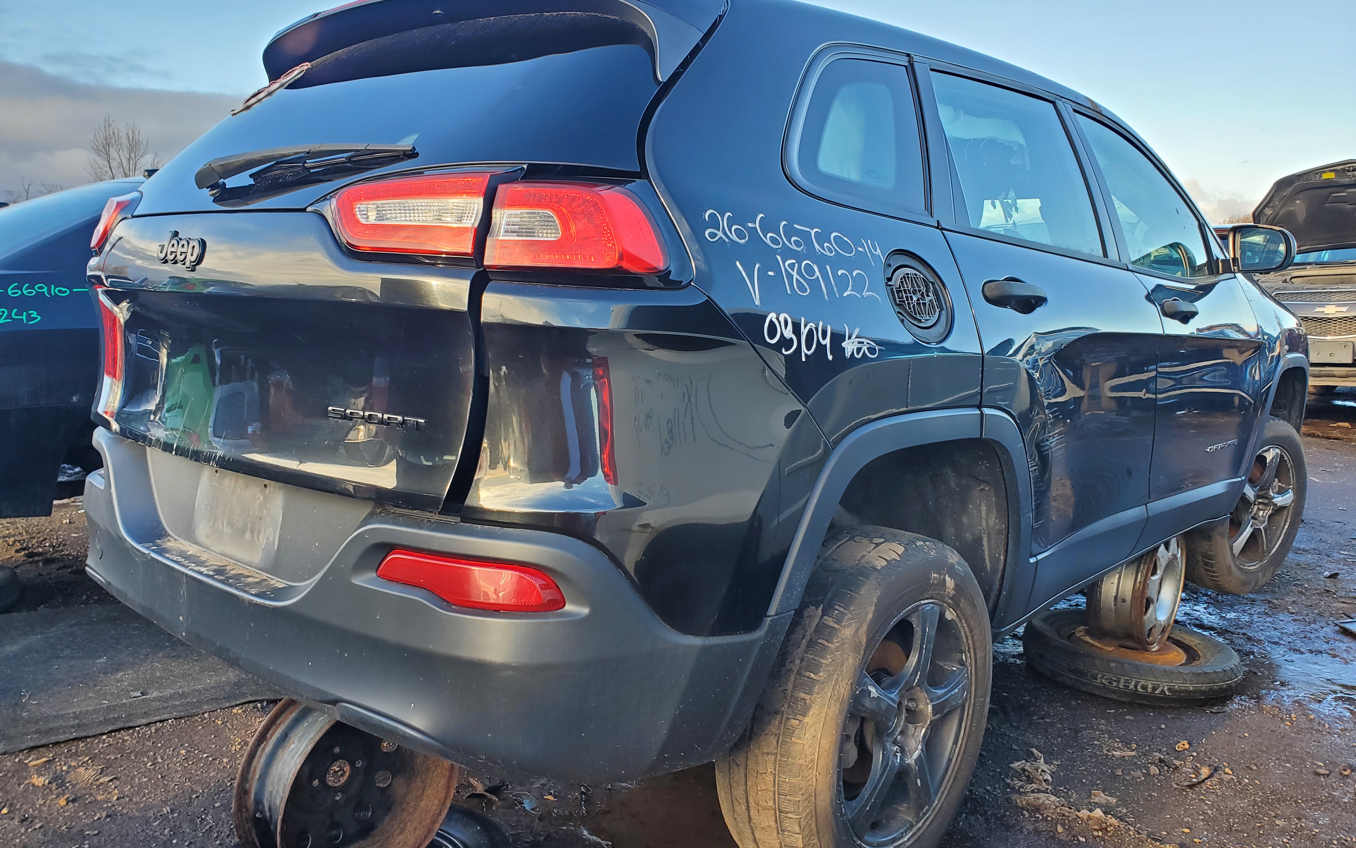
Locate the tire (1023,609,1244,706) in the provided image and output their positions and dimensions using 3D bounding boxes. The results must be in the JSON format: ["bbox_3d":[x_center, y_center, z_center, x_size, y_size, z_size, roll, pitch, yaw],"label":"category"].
[{"bbox_3d":[1.455,0.738,3.280,0.640,0.115,0.640,1,8,0],"label":"tire"}]

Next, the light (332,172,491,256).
[{"bbox_3d":[-0.364,-0.288,1.422,0.360,0.130,0.110,8,11,36],"label":"light"}]

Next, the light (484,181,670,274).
[{"bbox_3d":[-0.129,-0.253,1.298,0.220,0.135,0.180,7,10,33],"label":"light"}]

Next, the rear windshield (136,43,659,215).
[{"bbox_3d":[-0.670,-0.485,1.837,1.420,0.370,0.150,9,-28,42],"label":"rear windshield"}]

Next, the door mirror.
[{"bbox_3d":[1.700,-0.515,2.994,0.220,0.160,0.150,9,11,42],"label":"door mirror"}]

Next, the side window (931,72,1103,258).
[{"bbox_3d":[0.718,-0.544,2.162,0.070,0.390,0.730,-20,-9,42],"label":"side window"}]

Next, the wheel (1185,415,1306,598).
[{"bbox_3d":[2.190,0.310,3.985,0.700,0.700,0.225,-4,9,-35],"label":"wheel"}]

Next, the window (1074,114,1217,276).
[{"bbox_3d":[1.308,-0.602,2.799,0.070,0.400,0.820,-20,-9,42],"label":"window"}]

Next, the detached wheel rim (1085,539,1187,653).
[{"bbox_3d":[1.469,0.508,3.263,0.180,0.400,0.400,10,12,40],"label":"detached wheel rim"}]

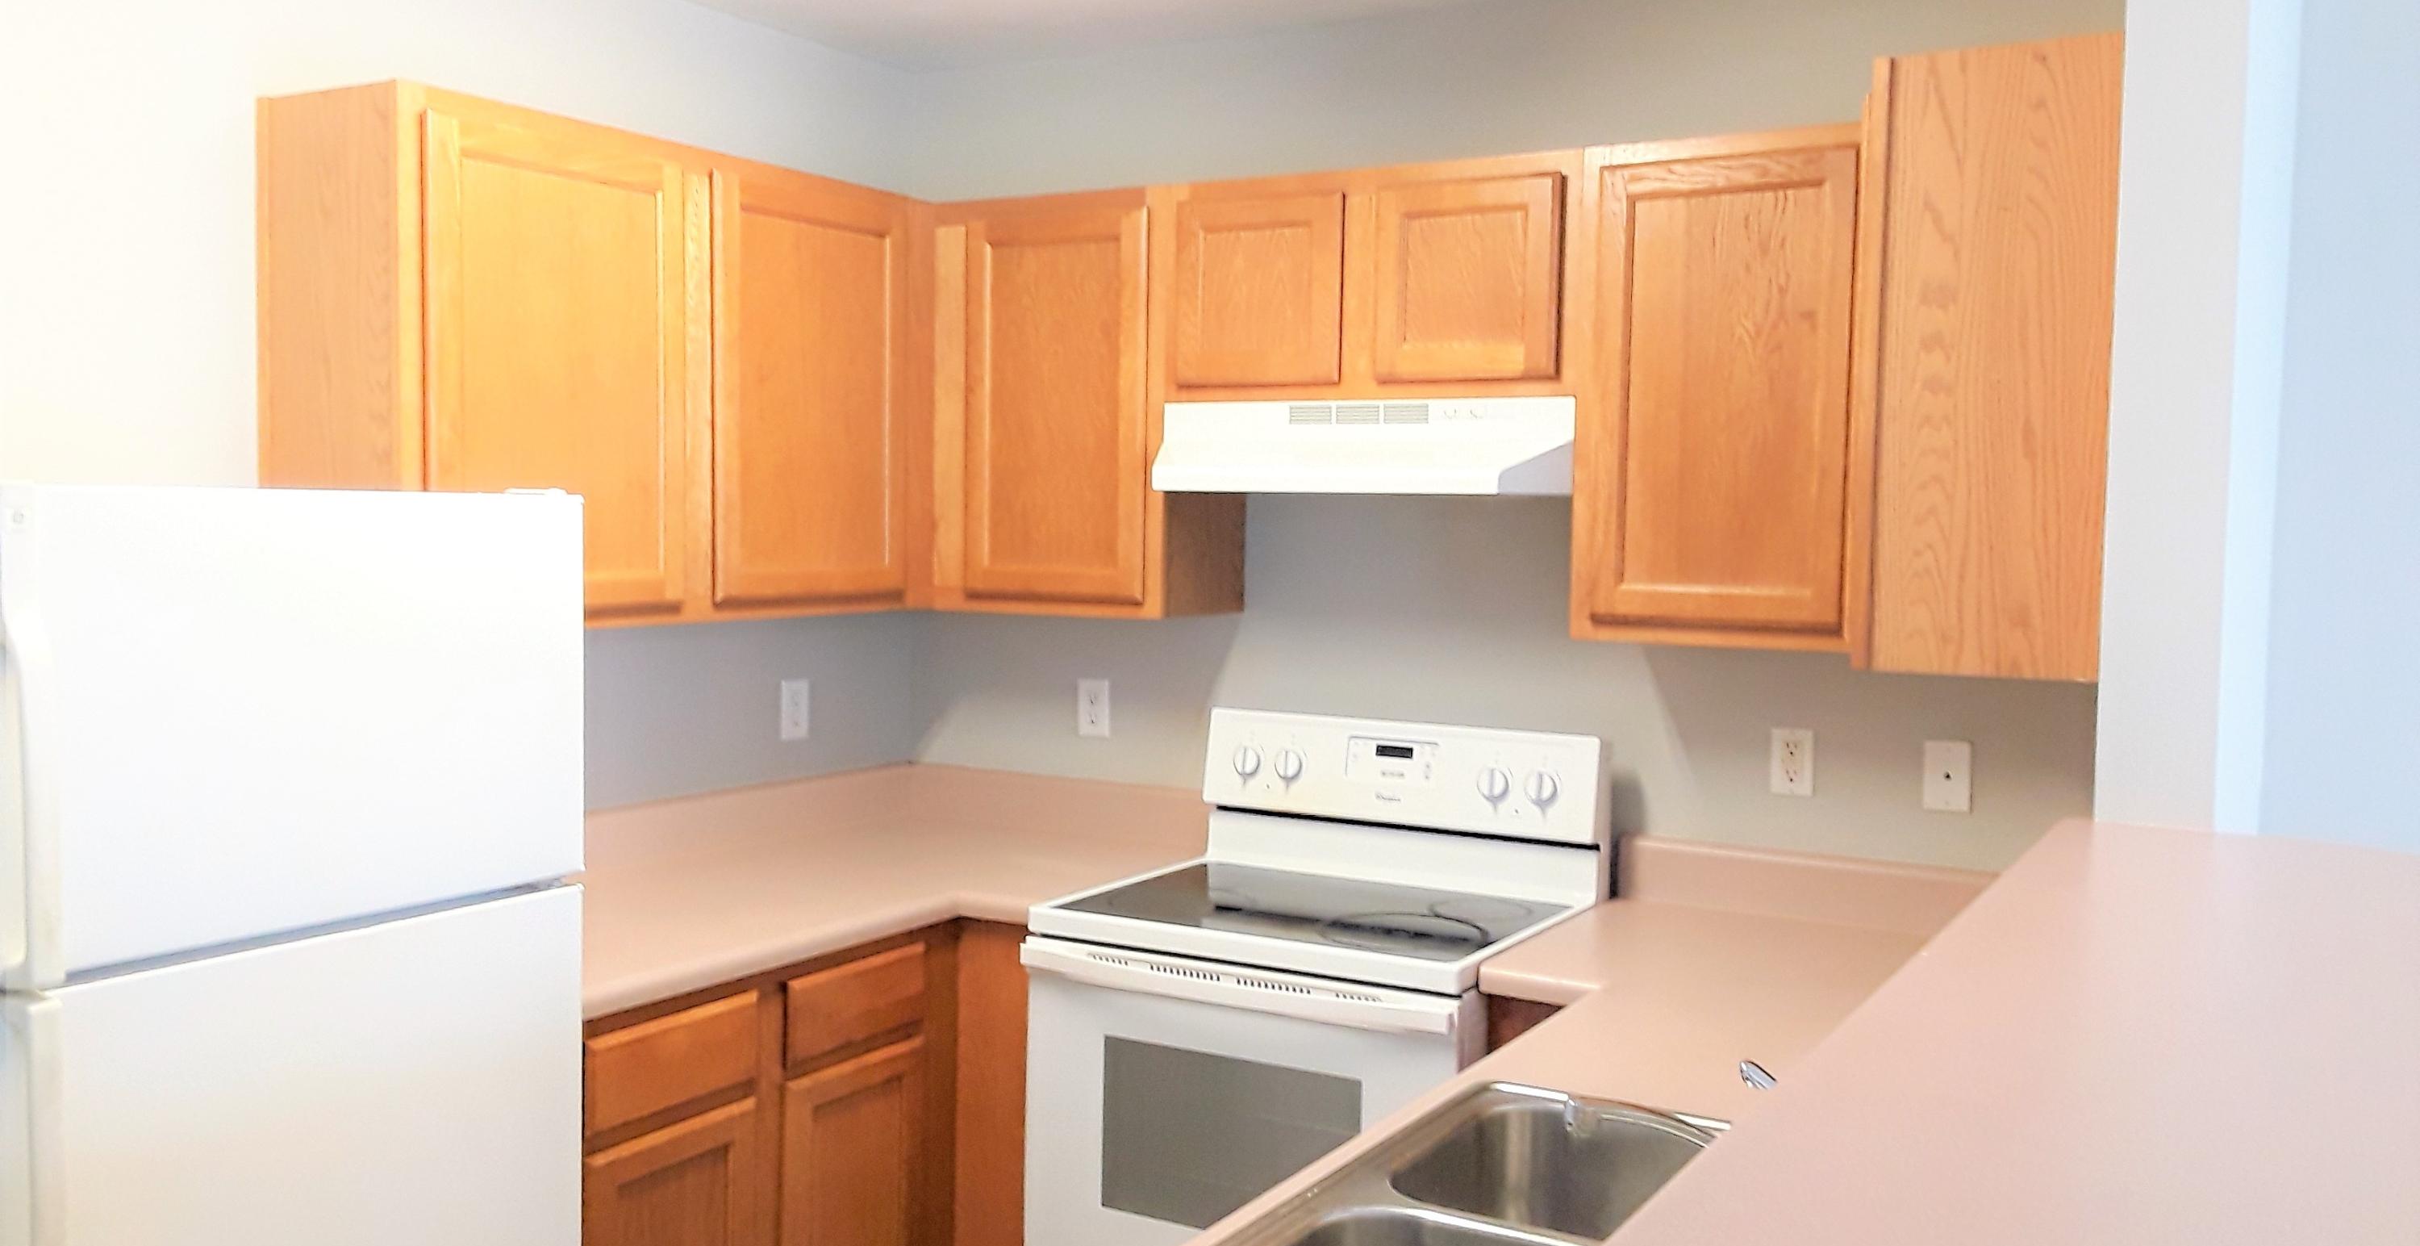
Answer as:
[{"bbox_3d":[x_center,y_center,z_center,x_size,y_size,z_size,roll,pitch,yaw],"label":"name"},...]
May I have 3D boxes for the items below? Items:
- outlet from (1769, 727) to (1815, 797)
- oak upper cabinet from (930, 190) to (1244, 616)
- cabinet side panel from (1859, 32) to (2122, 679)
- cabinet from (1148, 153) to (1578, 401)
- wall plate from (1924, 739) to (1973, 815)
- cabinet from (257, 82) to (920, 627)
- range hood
[{"bbox_3d":[0.954,0.230,3.091,0.070,0.114,0.010,3,4,31],"label":"outlet"},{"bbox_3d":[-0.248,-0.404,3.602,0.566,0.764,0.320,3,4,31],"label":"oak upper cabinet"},{"bbox_3d":[0.961,-0.318,2.334,0.315,0.767,0.040,3,4,30],"label":"cabinet side panel"},{"bbox_3d":[0.324,-0.568,3.252,0.761,0.380,0.320,3,4,31],"label":"cabinet"},{"bbox_3d":[1.159,0.242,2.969,0.070,0.114,0.010,3,4,31],"label":"wall plate"},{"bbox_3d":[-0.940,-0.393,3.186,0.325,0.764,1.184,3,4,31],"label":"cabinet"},{"bbox_3d":[0.286,-0.298,3.210,0.761,0.157,0.450,3,4,31],"label":"range hood"}]

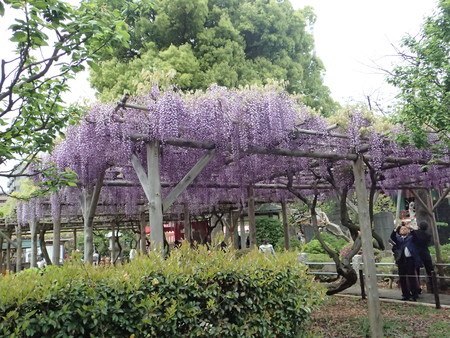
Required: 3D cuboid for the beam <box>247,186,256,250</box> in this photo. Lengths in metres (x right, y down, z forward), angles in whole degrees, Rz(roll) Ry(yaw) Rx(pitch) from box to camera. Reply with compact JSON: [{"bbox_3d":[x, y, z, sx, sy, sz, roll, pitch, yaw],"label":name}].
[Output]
[{"bbox_3d":[0.501,1.377,7.229,0.115,2.470,0.115,2,-9,-33],"label":"beam"}]

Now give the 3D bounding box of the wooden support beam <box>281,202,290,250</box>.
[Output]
[{"bbox_3d":[1.536,1.746,10.351,0.120,2.470,0.120,2,-9,-33],"label":"wooden support beam"}]

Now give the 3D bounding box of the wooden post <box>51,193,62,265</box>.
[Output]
[{"bbox_3d":[-2.982,1.554,7.378,0.125,2.470,0.125,2,-9,-33],"label":"wooden post"}]

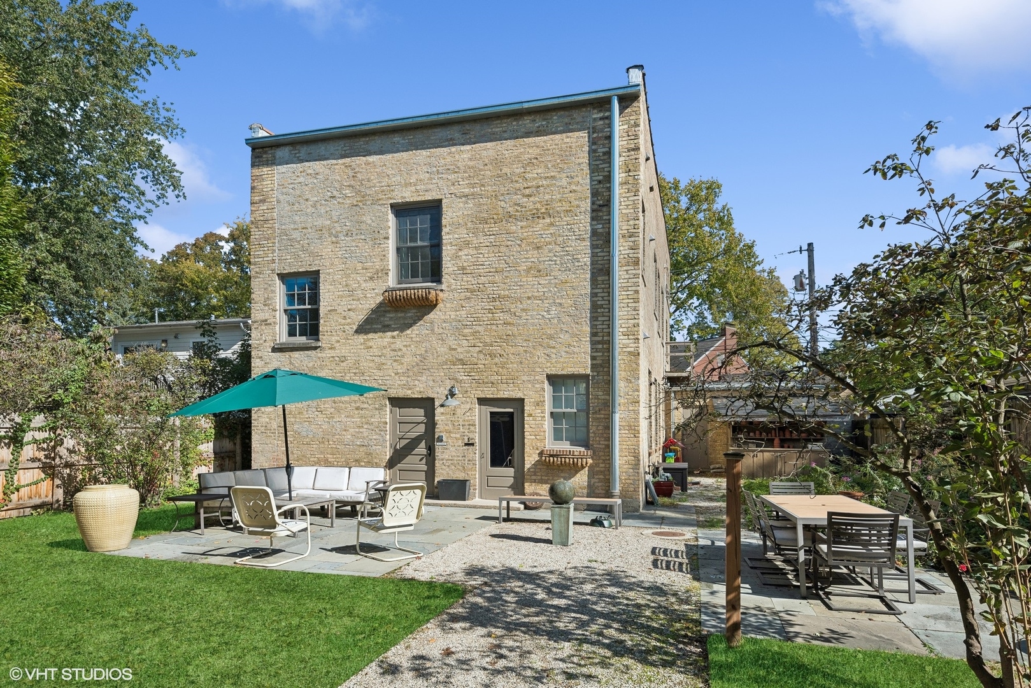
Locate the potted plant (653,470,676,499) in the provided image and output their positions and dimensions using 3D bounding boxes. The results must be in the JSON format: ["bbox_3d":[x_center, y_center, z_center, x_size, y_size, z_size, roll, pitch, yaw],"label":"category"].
[{"bbox_3d":[3.470,3.280,13.400,0.520,0.620,0.500,-1,-4,17],"label":"potted plant"}]

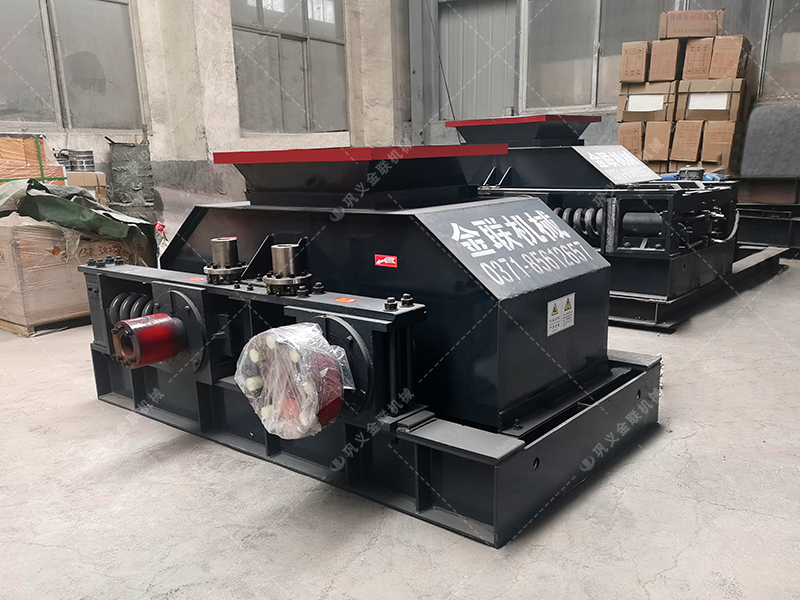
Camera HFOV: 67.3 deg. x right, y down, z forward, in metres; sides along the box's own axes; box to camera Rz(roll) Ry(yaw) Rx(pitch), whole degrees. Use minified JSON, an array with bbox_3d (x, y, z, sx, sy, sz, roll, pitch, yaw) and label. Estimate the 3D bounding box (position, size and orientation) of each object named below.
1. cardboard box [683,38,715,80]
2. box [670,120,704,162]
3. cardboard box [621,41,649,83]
[{"bbox_3d":[3.284,-2.587,6.528,0.252,0.398,0.500,8,16,33],"label":"cardboard box"},{"bbox_3d":[3.267,-1.784,6.746,0.273,0.415,0.500,8,16,33],"label":"box"},{"bbox_3d":[2.912,-2.854,7.303,0.285,0.445,0.615,7,15,32],"label":"cardboard box"}]

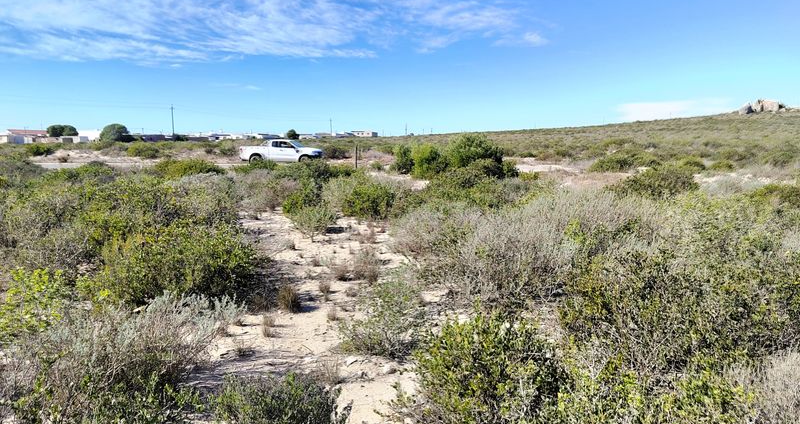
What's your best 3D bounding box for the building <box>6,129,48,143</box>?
[{"bbox_3d":[-105.000,-21.200,150.000,7.500,4.000,10.500,6,10,38],"label":"building"}]

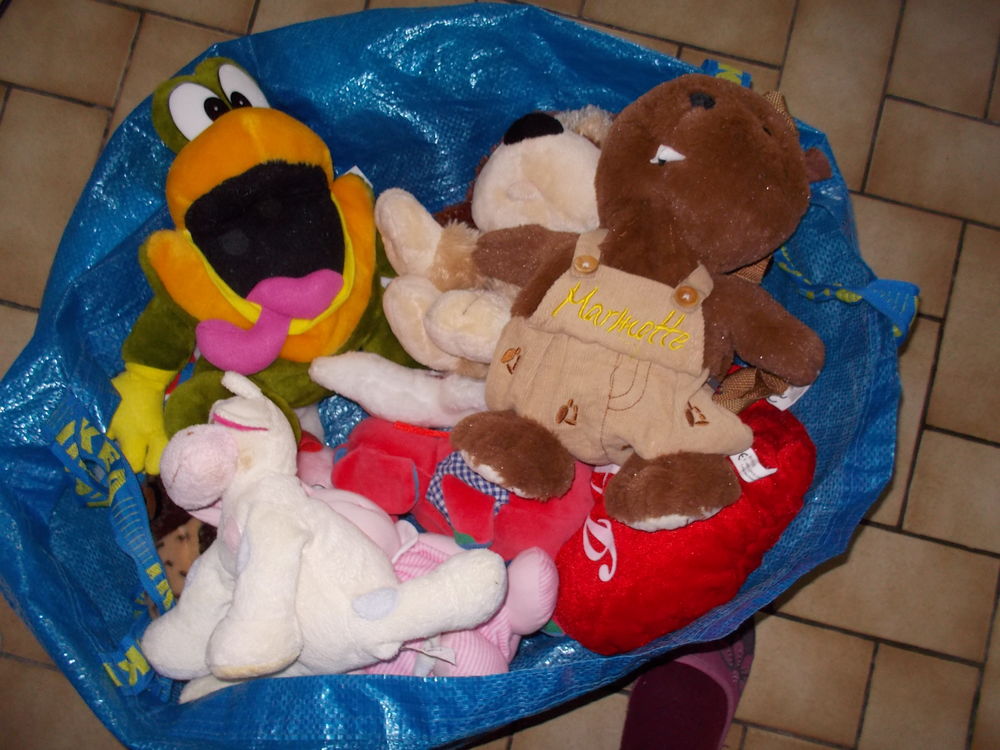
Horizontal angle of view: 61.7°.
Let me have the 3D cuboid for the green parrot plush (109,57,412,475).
[{"bbox_3d":[-0.179,-0.080,0.640,0.220,0.170,0.280,-12,113,-12],"label":"green parrot plush"}]

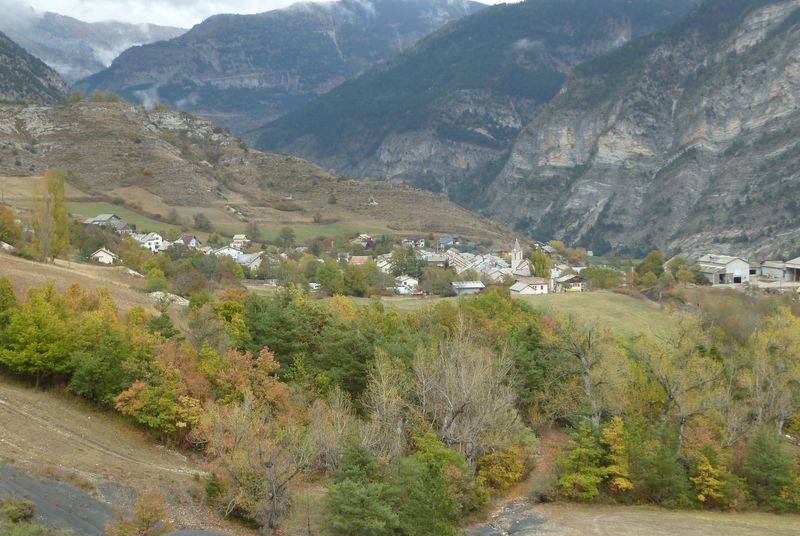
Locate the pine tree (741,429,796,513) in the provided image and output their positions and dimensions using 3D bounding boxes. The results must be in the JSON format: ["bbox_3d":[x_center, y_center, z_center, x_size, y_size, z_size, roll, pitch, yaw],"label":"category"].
[{"bbox_3d":[36.430,19.970,126.000,5.300,8.000,5.300,0,3,0],"label":"pine tree"}]

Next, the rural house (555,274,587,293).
[{"bbox_3d":[77.128,7.012,575.000,10.500,7.400,10.000,-2,4,-22],"label":"rural house"}]

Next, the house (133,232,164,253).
[{"bbox_3d":[-136.523,-13.571,690.000,14.000,11.000,11.000,-1,4,-14],"label":"house"}]

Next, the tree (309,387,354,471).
[{"bbox_3d":[-7.540,17.680,140.000,5.000,9.100,5.000,0,3,0],"label":"tree"}]

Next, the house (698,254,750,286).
[{"bbox_3d":[139.977,0.865,550.000,14.000,11.800,21.000,-1,4,-19],"label":"house"}]

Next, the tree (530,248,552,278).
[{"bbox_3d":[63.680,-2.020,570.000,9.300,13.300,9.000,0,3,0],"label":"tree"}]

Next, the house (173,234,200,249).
[{"bbox_3d":[-101.980,-12.360,610.000,9.000,7.000,10.000,-2,3,-40],"label":"house"}]

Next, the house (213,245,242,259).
[{"bbox_3d":[-75.780,-6.830,560.000,13.000,6.600,11.000,-1,3,-18],"label":"house"}]

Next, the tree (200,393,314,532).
[{"bbox_3d":[-12.644,16.962,112.000,9.600,12.200,9.200,0,4,0],"label":"tree"}]

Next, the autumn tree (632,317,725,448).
[{"bbox_3d":[30.560,13.000,140.000,10.000,14.600,9.500,0,3,0],"label":"autumn tree"}]

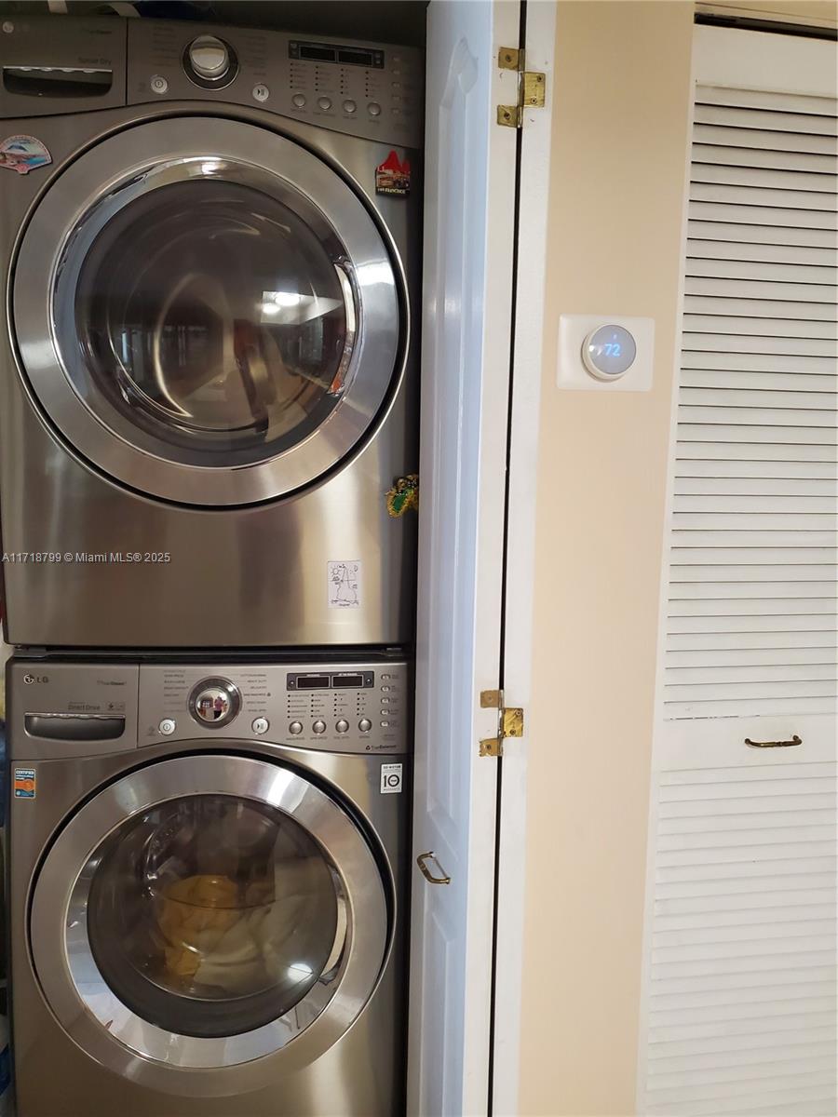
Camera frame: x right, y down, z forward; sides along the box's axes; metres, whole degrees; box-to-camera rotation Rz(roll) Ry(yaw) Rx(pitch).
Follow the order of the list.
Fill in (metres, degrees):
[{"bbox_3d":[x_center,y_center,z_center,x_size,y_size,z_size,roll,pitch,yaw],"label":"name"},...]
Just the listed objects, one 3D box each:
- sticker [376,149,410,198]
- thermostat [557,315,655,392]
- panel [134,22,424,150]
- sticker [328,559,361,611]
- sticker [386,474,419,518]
[{"bbox_3d":[-0.041,-0.606,1.319,0.056,0.069,0.007,-1,7,-13],"label":"sticker"},{"bbox_3d":[0.286,-0.309,1.260,0.149,0.110,0.032,0,7,-10],"label":"thermostat"},{"bbox_3d":[-0.208,-0.729,1.286,0.462,0.160,0.062,0,7,-7],"label":"panel"},{"bbox_3d":[-0.122,0.043,1.381,0.054,0.081,0.004,0,7,-10],"label":"sticker"},{"bbox_3d":[-0.024,-0.103,1.384,0.058,0.072,0.013,-1,7,-14],"label":"sticker"}]

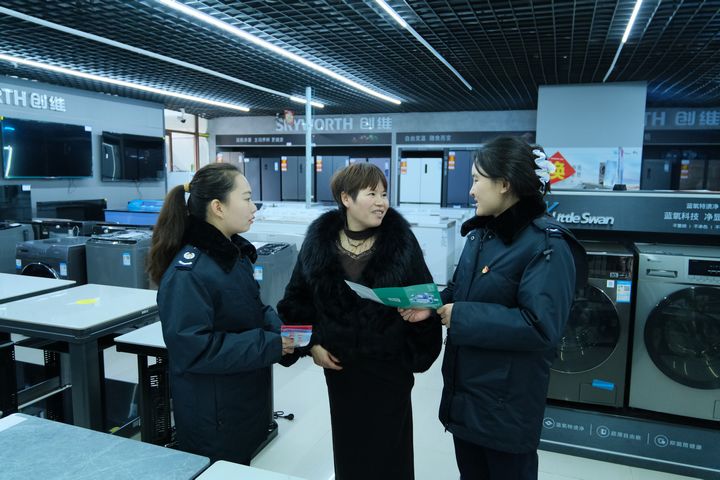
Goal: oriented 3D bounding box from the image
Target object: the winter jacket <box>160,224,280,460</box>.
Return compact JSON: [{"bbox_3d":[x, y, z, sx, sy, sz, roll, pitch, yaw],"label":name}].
[{"bbox_3d":[-0.473,0.287,1.757,0.400,0.770,0.480,3,8,20],"label":"winter jacket"}]

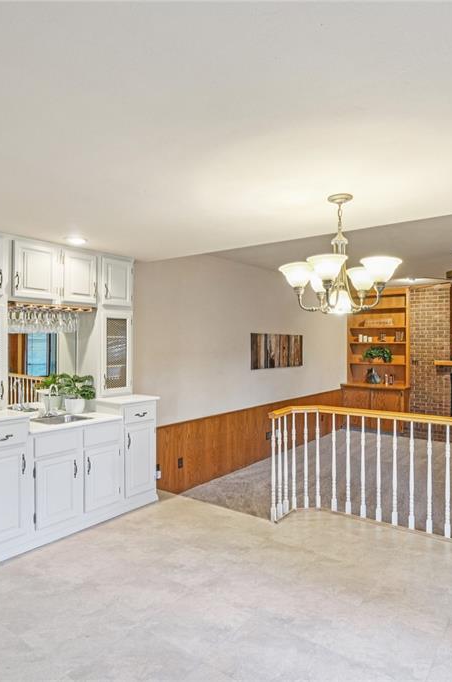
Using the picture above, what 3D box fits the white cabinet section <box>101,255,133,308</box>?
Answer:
[{"bbox_3d":[-1.082,-0.508,3.818,0.344,0.430,0.365,-1,-1,37],"label":"white cabinet section"}]

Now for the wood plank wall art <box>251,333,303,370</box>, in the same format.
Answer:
[{"bbox_3d":[0.834,0.159,6.555,0.030,0.510,1.530,0,0,37],"label":"wood plank wall art"}]

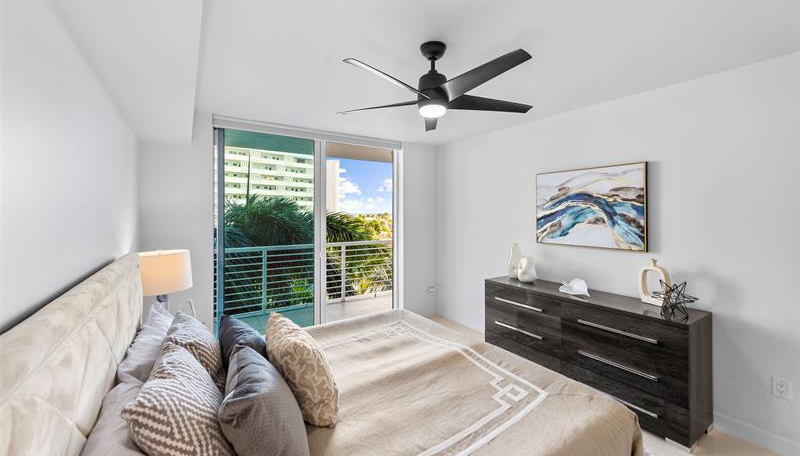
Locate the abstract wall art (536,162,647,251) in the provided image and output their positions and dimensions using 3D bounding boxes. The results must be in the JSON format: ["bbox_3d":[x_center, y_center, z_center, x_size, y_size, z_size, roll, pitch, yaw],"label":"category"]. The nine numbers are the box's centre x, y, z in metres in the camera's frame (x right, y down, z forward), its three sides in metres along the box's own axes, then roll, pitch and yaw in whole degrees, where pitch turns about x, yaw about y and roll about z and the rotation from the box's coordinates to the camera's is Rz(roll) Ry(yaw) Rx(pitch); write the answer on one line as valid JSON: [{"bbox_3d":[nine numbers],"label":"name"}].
[{"bbox_3d":[1.735,-0.188,2.916,0.045,0.722,0.942,-2,3,-35],"label":"abstract wall art"}]

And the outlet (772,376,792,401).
[{"bbox_3d":[2.434,1.025,1.984,0.010,0.120,0.077,-2,3,-35],"label":"outlet"}]

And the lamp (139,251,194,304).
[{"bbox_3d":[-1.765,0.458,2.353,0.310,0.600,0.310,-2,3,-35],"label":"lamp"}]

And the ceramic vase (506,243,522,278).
[{"bbox_3d":[1.258,0.359,3.401,0.120,0.375,0.140,-2,3,-35],"label":"ceramic vase"}]

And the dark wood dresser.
[{"bbox_3d":[1.574,0.997,2.798,0.448,0.827,1.658,-2,3,-35],"label":"dark wood dresser"}]

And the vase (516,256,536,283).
[{"bbox_3d":[1.332,0.435,3.260,0.135,0.265,0.160,-2,3,-35],"label":"vase"}]

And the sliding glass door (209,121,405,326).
[{"bbox_3d":[-0.913,0.157,3.725,2.200,2.410,0.120,-2,3,-35],"label":"sliding glass door"}]

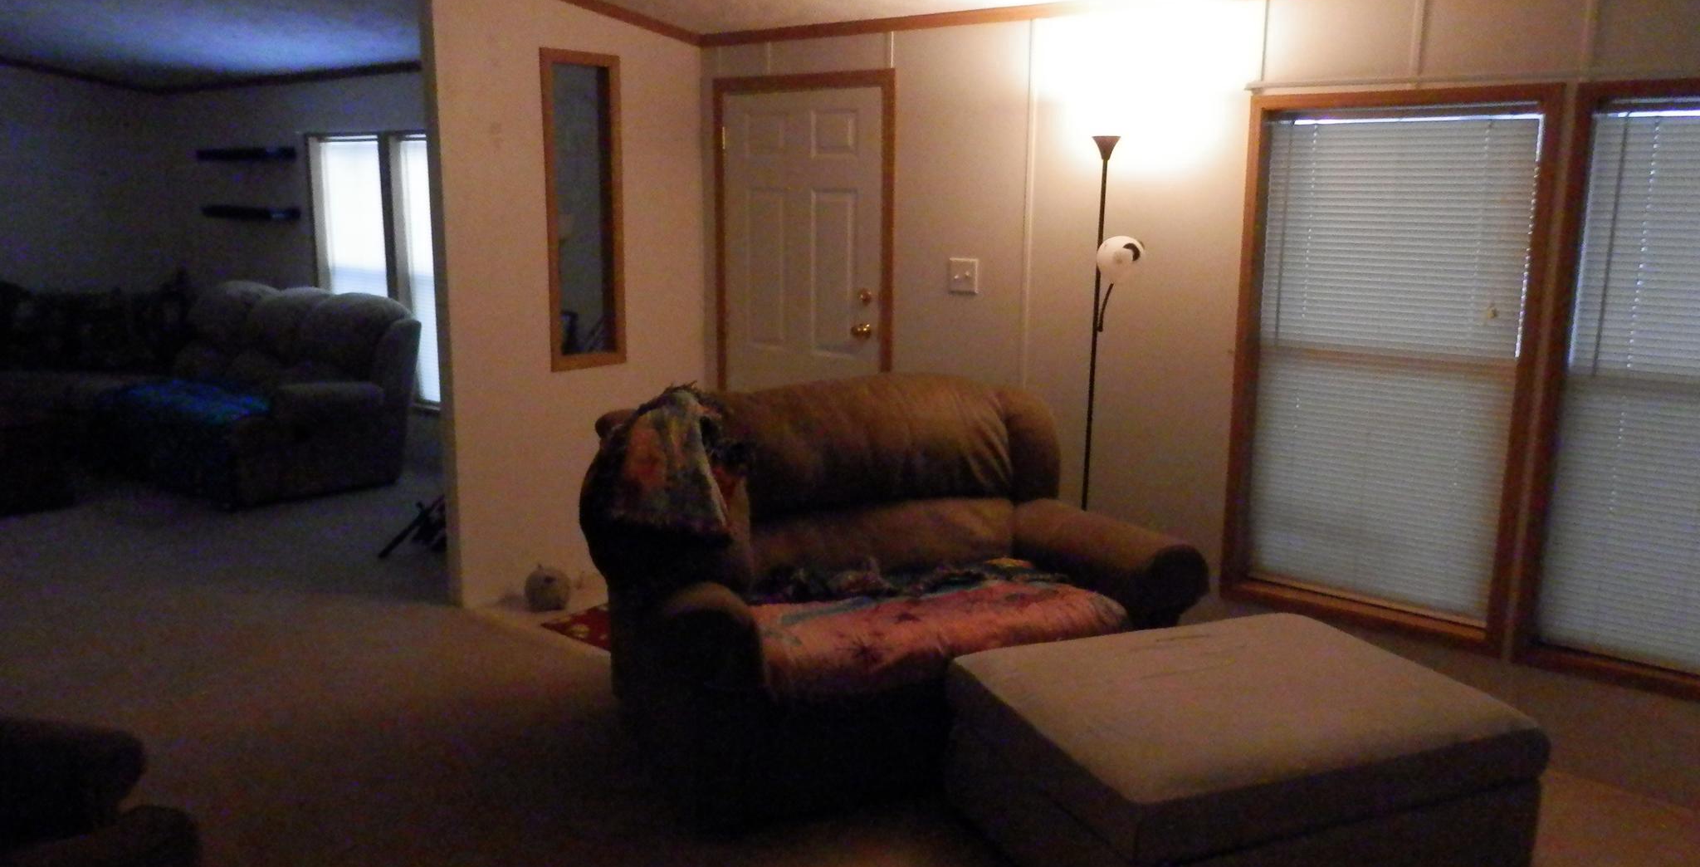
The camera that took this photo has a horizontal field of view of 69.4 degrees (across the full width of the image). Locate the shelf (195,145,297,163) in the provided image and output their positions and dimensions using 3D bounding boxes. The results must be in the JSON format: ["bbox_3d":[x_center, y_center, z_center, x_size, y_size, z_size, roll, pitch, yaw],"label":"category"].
[{"bbox_3d":[-3.844,-1.773,7.806,0.914,0.059,0.193,9,14,38],"label":"shelf"}]

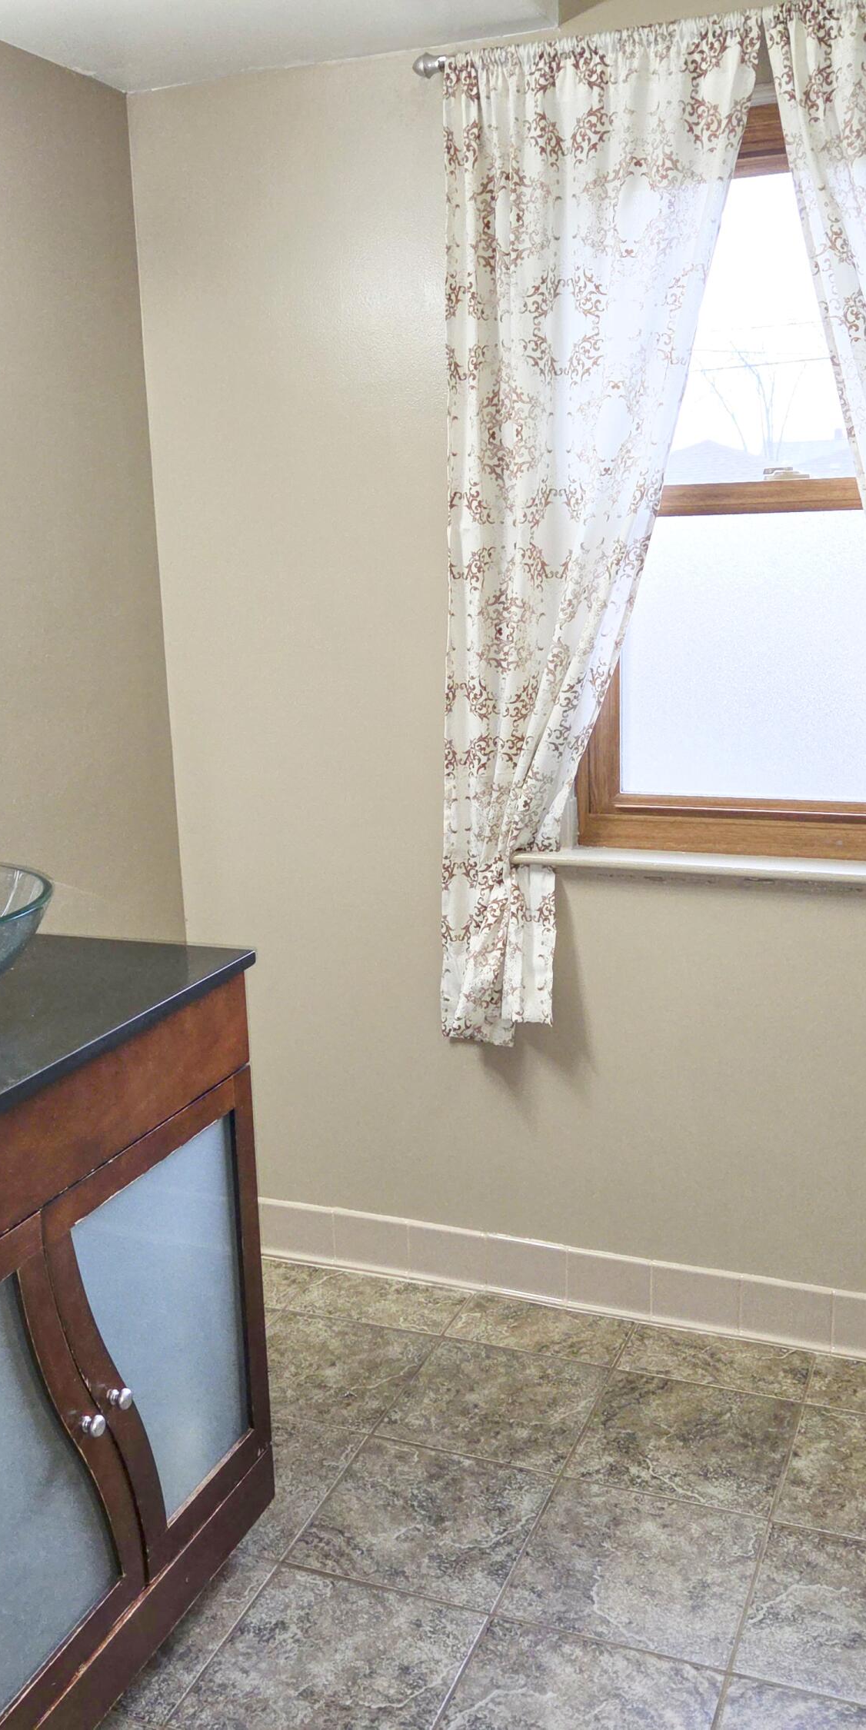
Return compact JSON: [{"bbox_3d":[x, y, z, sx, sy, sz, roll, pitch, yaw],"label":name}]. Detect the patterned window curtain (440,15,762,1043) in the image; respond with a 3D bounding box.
[{"bbox_3d":[0.242,-0.433,2.363,0.510,1.530,0.090,3,14,21],"label":"patterned window curtain"}]

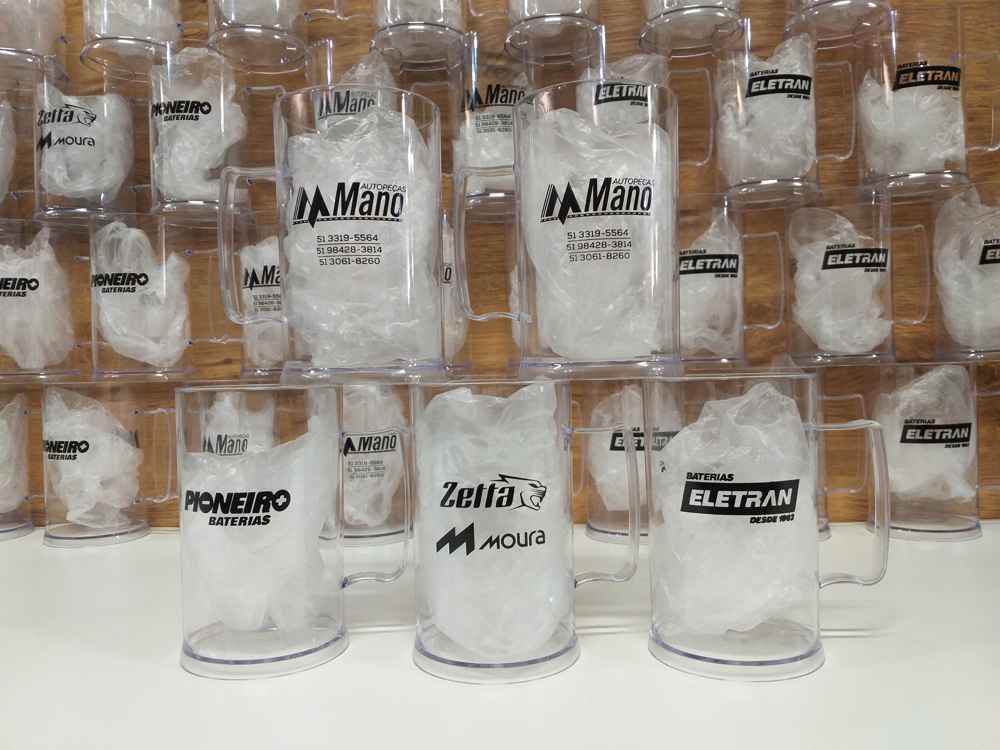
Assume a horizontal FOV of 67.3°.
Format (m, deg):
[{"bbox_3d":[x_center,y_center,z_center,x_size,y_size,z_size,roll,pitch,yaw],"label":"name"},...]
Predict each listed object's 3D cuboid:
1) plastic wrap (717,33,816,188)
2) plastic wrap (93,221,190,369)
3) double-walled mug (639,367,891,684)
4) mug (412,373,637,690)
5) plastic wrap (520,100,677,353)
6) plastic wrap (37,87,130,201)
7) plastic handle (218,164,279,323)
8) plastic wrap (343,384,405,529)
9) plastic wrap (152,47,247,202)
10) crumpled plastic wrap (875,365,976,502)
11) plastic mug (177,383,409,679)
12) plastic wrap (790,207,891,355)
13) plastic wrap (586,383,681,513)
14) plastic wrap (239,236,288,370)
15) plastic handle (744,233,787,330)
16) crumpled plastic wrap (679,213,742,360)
[{"bbox_3d":[0.239,-0.232,0.678,0.083,0.126,0.078,-1,1,5],"label":"plastic wrap"},{"bbox_3d":[-0.337,-0.076,0.707,0.081,0.134,0.074,-1,1,0],"label":"plastic wrap"},{"bbox_3d":[0.146,0.075,0.414,0.130,0.150,0.093,-1,1,5],"label":"double-walled mug"},{"bbox_3d":[0.014,0.075,0.407,0.123,0.145,0.090,-1,1,-8],"label":"mug"},{"bbox_3d":[0.051,-0.075,0.405,0.079,0.132,0.076,-1,1,0],"label":"plastic wrap"},{"bbox_3d":[-0.396,-0.219,0.729,0.081,0.100,0.076,-1,1,5],"label":"plastic wrap"},{"bbox_3d":[-0.139,-0.073,0.422,0.042,0.090,0.015,-1,1,5],"label":"plastic handle"},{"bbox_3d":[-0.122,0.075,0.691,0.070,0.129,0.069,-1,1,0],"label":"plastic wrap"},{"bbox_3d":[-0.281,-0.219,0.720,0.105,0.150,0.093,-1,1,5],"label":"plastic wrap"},{"bbox_3d":[0.377,0.053,0.665,0.079,0.119,0.073,-1,1,0],"label":"crumpled plastic wrap"},{"bbox_3d":[-0.113,0.078,0.418,0.123,0.145,0.090,-1,1,-5],"label":"plastic mug"},{"bbox_3d":[0.304,-0.083,0.670,0.080,0.130,0.074,-1,1,0],"label":"plastic wrap"},{"bbox_3d":[0.124,0.065,0.694,0.080,0.113,0.076,-1,1,5],"label":"plastic wrap"},{"bbox_3d":[-0.200,-0.066,0.717,0.074,0.122,0.074,-1,1,5],"label":"plastic wrap"},{"bbox_3d":[0.237,-0.084,0.672,0.040,0.087,0.013,-1,1,0],"label":"plastic handle"},{"bbox_3d":[0.174,-0.081,0.687,0.078,0.126,0.076,-1,1,5],"label":"crumpled plastic wrap"}]

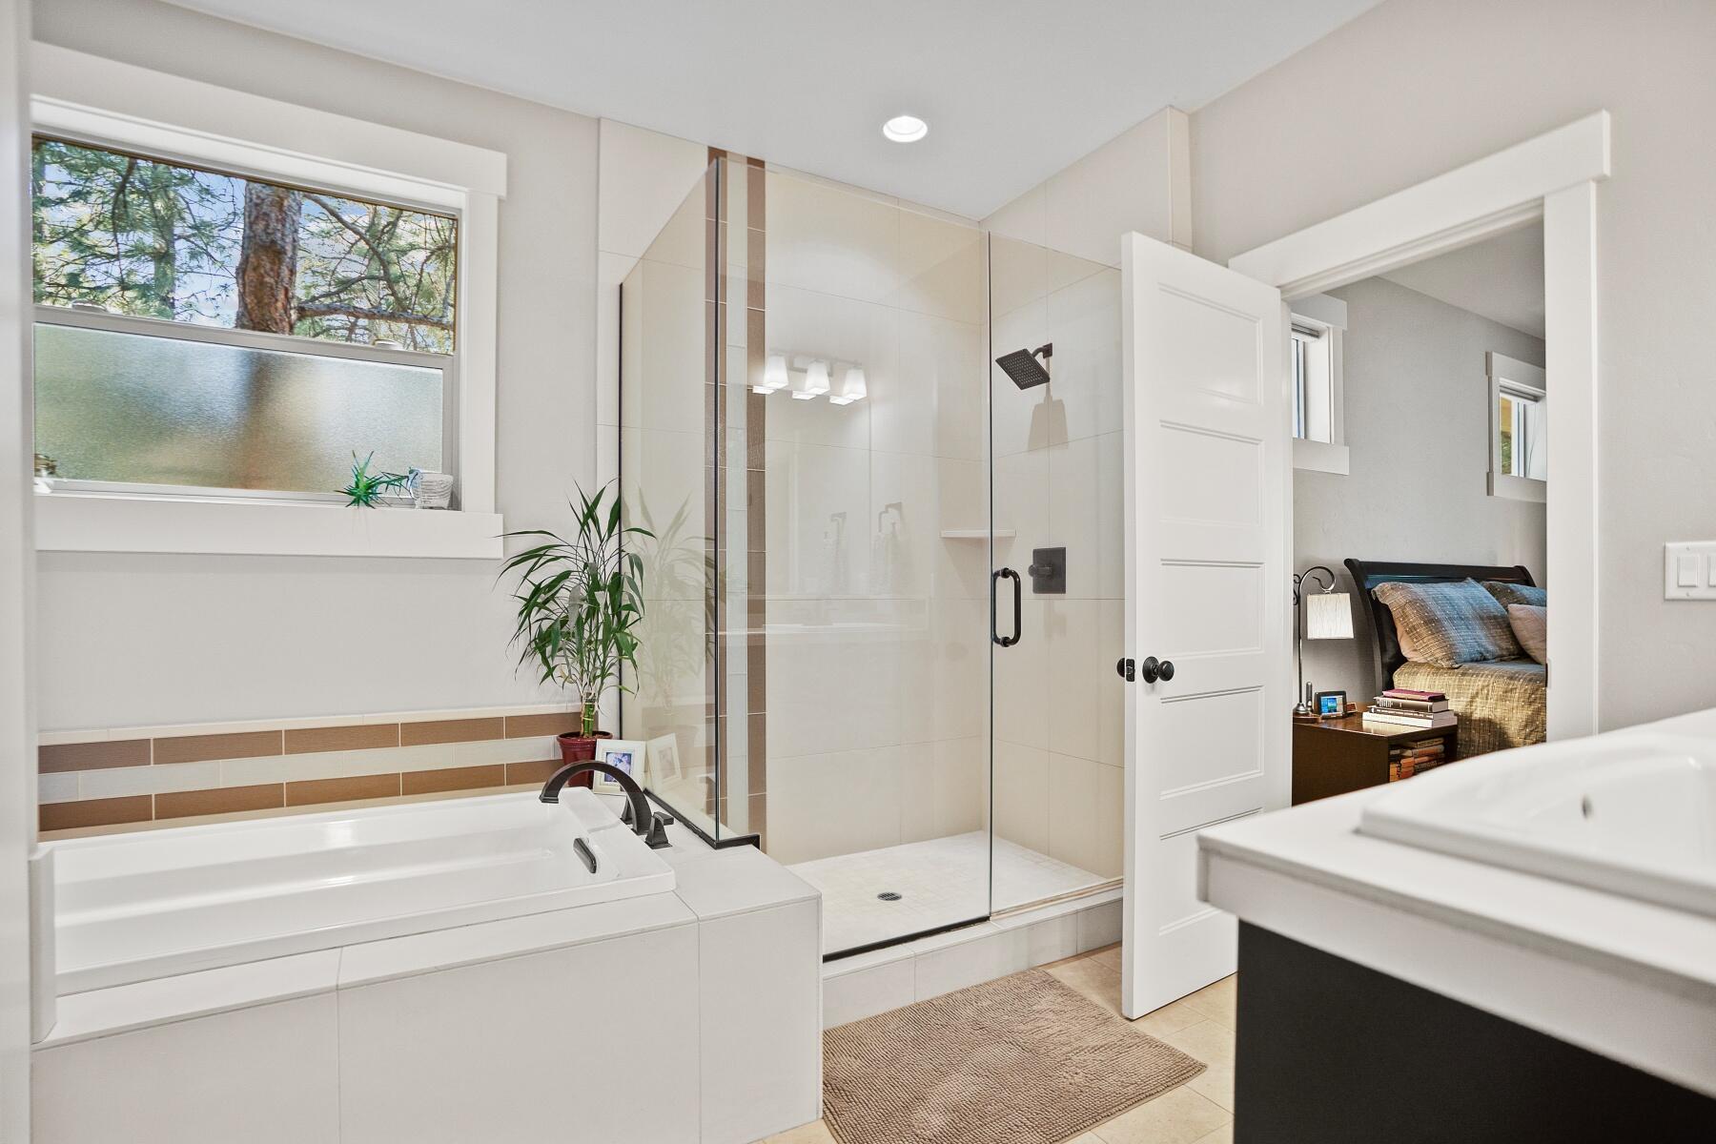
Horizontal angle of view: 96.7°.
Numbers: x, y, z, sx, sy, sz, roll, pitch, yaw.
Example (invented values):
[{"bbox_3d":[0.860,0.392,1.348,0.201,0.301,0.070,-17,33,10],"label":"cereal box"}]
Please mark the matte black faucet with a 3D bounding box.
[{"bbox_3d":[-0.648,0.587,1.960,0.290,0.200,0.265,1,-1,-31],"label":"matte black faucet"}]

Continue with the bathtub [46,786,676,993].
[{"bbox_3d":[-1.278,0.902,1.685,1.550,0.480,0.842,0,0,-28],"label":"bathtub"}]

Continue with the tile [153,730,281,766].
[{"bbox_3d":[-1.838,0.505,2.200,0.293,0.072,0.011,1,-1,-27],"label":"tile"}]

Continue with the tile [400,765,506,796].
[{"bbox_3d":[-1.301,0.671,2.466,0.293,0.072,0.011,1,-1,-27],"label":"tile"}]

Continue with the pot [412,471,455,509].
[{"bbox_3d":[-1.388,-0.263,2.490,0.120,0.120,0.105,0,0,-28],"label":"pot"}]

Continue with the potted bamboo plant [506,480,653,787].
[{"bbox_3d":[-0.925,0.200,2.500,0.440,0.980,0.410,0,0,-28],"label":"potted bamboo plant"}]

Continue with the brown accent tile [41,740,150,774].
[{"bbox_3d":[-2.077,0.496,2.049,0.270,0.073,0.010,0,0,-28],"label":"brown accent tile"}]

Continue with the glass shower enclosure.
[{"bbox_3d":[0.102,0.004,2.659,1.570,2.065,0.890,1,-1,-29],"label":"glass shower enclosure"}]

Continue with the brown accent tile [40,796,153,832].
[{"bbox_3d":[-2.075,0.651,2.051,0.270,0.073,0.010,0,0,-28],"label":"brown accent tile"}]

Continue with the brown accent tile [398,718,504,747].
[{"bbox_3d":[-1.305,0.516,2.466,0.294,0.072,0.011,1,-1,-27],"label":"brown accent tile"}]

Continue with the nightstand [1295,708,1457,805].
[{"bbox_3d":[1.897,0.863,2.895,0.460,0.600,0.430,0,0,-28],"label":"nightstand"}]

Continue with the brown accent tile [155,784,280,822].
[{"bbox_3d":[-1.834,0.661,2.200,0.293,0.072,0.011,1,-1,-27],"label":"brown accent tile"}]

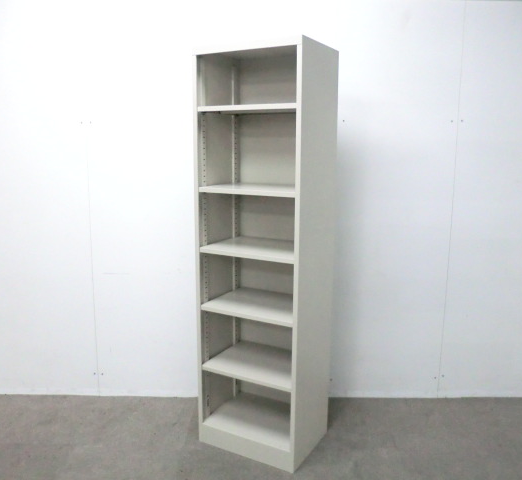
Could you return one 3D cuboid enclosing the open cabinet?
[{"bbox_3d":[0.024,0.079,2.359,0.518,1.860,0.393,6,12,29],"label":"open cabinet"}]

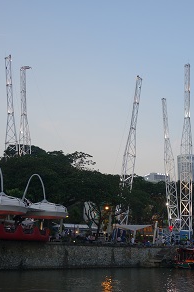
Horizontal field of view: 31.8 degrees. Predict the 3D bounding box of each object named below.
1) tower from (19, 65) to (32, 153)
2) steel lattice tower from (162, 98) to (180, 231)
[{"bbox_3d":[-15.500,0.140,73.300,2.300,38.500,2.300,12,-24,-42],"label":"tower"},{"bbox_3d":[19.180,5.080,89.900,2.300,39.000,2.300,1,-19,-4],"label":"steel lattice tower"}]

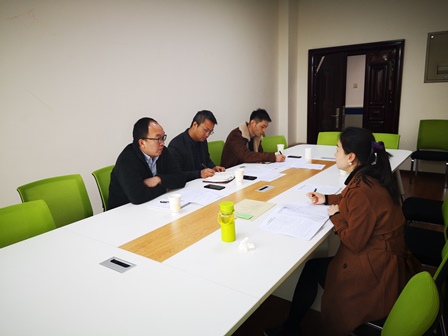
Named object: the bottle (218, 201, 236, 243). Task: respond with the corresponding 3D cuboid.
[{"bbox_3d":[0.022,0.253,1.647,0.074,0.191,0.074,7,15,36],"label":"bottle"}]

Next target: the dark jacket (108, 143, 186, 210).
[{"bbox_3d":[-0.555,0.119,2.583,0.520,0.620,0.560,5,14,29],"label":"dark jacket"}]

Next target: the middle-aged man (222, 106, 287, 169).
[{"bbox_3d":[0.298,0.018,3.687,0.780,1.244,0.550,7,15,36],"label":"middle-aged man"}]

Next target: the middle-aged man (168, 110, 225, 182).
[{"bbox_3d":[-0.162,0.134,3.150,0.740,1.286,0.540,7,15,36],"label":"middle-aged man"}]

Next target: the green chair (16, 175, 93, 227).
[{"bbox_3d":[-0.983,0.544,2.375,0.580,0.900,0.490,7,15,35],"label":"green chair"}]

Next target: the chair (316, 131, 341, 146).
[{"bbox_3d":[1.297,0.040,4.278,0.490,0.900,0.580,7,15,35],"label":"chair"}]

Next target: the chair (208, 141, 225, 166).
[{"bbox_3d":[0.068,0.185,3.815,0.540,0.880,0.480,7,15,36],"label":"chair"}]

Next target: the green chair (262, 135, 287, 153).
[{"bbox_3d":[0.640,0.103,4.105,0.490,0.900,0.580,-7,13,-22],"label":"green chair"}]

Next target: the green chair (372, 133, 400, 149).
[{"bbox_3d":[1.700,0.081,4.019,0.490,0.900,0.580,7,15,35],"label":"green chair"}]

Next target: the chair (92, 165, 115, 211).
[{"bbox_3d":[-0.645,0.456,2.719,0.580,0.900,0.490,8,16,39],"label":"chair"}]

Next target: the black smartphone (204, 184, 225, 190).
[{"bbox_3d":[-0.074,0.139,2.599,0.158,0.009,0.075,7,15,36],"label":"black smartphone"}]

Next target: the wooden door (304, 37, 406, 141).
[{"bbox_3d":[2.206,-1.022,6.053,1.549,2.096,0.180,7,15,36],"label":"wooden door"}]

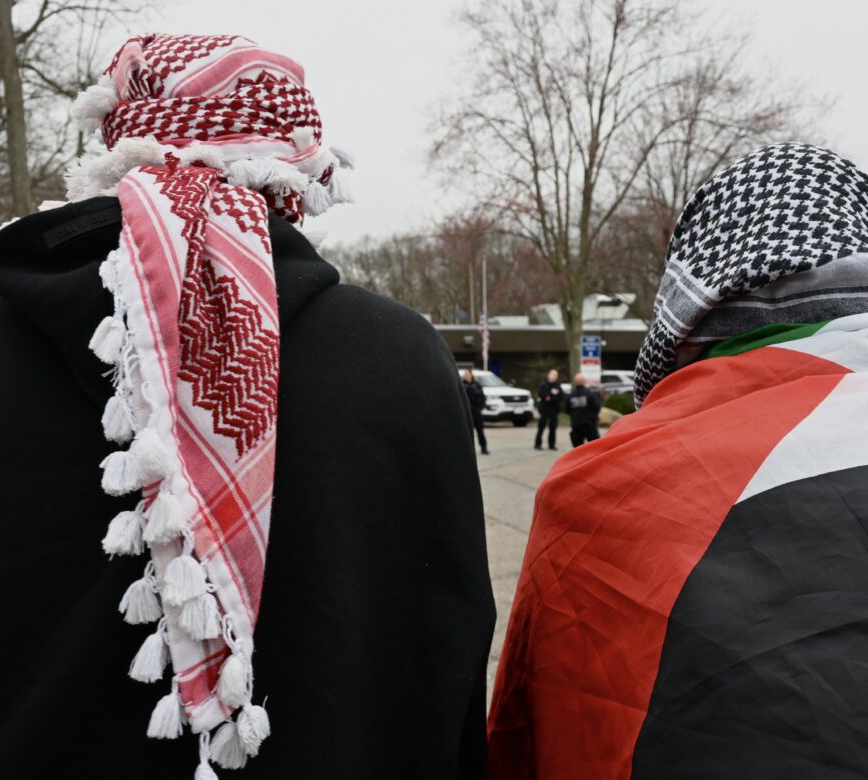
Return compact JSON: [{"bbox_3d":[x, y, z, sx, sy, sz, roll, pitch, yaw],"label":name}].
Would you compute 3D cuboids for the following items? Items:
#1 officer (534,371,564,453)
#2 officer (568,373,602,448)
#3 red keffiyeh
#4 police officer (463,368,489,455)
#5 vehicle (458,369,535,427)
[{"bbox_3d":[2.550,0.453,20.100,0.580,1.800,0.450,0,1,-25],"label":"officer"},{"bbox_3d":[3.150,0.522,19.000,0.620,1.720,0.430,0,1,21],"label":"officer"},{"bbox_3d":[-0.225,-0.005,0.920,0.280,0.700,0.280,0,1,2],"label":"red keffiyeh"},{"bbox_3d":[0.810,0.455,19.100,0.620,1.800,0.420,0,1,6],"label":"police officer"},{"bbox_3d":[1.220,0.230,29.000,2.050,1.780,5.000,0,1,-30],"label":"vehicle"}]

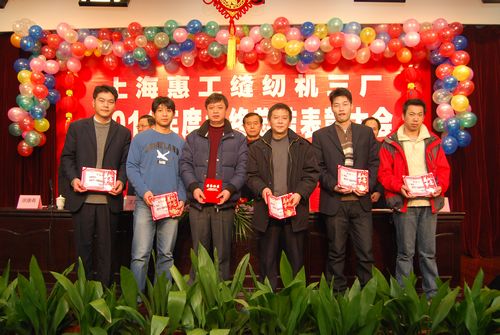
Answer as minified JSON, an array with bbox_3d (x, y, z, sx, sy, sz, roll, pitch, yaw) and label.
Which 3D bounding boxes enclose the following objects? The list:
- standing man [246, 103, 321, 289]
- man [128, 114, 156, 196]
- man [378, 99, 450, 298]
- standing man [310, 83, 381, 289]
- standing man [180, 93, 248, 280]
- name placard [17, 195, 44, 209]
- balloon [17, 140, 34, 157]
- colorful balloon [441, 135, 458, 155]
[{"bbox_3d":[0.281,0.291,3.193,0.620,1.685,0.400,0,-2,3],"label":"standing man"},{"bbox_3d":[-1.156,0.295,4.195,0.520,1.763,0.340,0,-2,0],"label":"man"},{"bbox_3d":[1.369,0.276,3.134,0.620,1.710,0.420,0,-2,9],"label":"man"},{"bbox_3d":[0.822,0.225,3.216,0.580,1.820,0.400,0,-2,5],"label":"standing man"},{"bbox_3d":[-0.302,0.248,3.195,0.600,1.772,0.400,0,-2,-2],"label":"standing man"},{"bbox_3d":[-2.263,0.356,3.850,0.220,0.140,0.090,0,-2,-2],"label":"name placard"},{"bbox_3d":[-2.987,-0.249,5.000,0.210,0.220,0.210,0,-2,0],"label":"balloon"},{"bbox_3d":[2.616,-0.287,4.900,0.200,0.230,0.200,0,-2,0],"label":"colorful balloon"}]

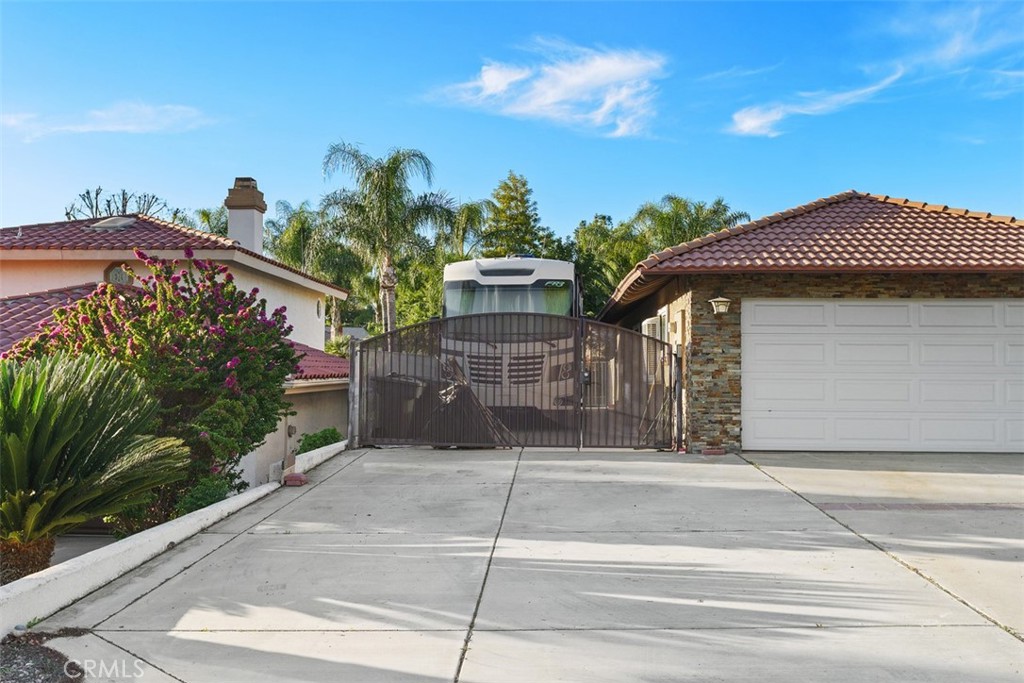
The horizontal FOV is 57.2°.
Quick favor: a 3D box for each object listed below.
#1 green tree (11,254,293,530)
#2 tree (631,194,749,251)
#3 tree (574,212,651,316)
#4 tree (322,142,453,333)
[{"bbox_3d":[-3.420,0.580,9.000,2.850,2.800,2.500,0,0,0],"label":"green tree"},{"bbox_3d":[5.150,-1.250,27.000,3.700,5.700,3.700,0,0,0],"label":"tree"},{"bbox_3d":[2.750,-0.900,26.000,2.600,5.000,2.600,0,0,0],"label":"tree"},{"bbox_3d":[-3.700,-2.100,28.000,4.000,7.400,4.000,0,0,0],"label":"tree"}]

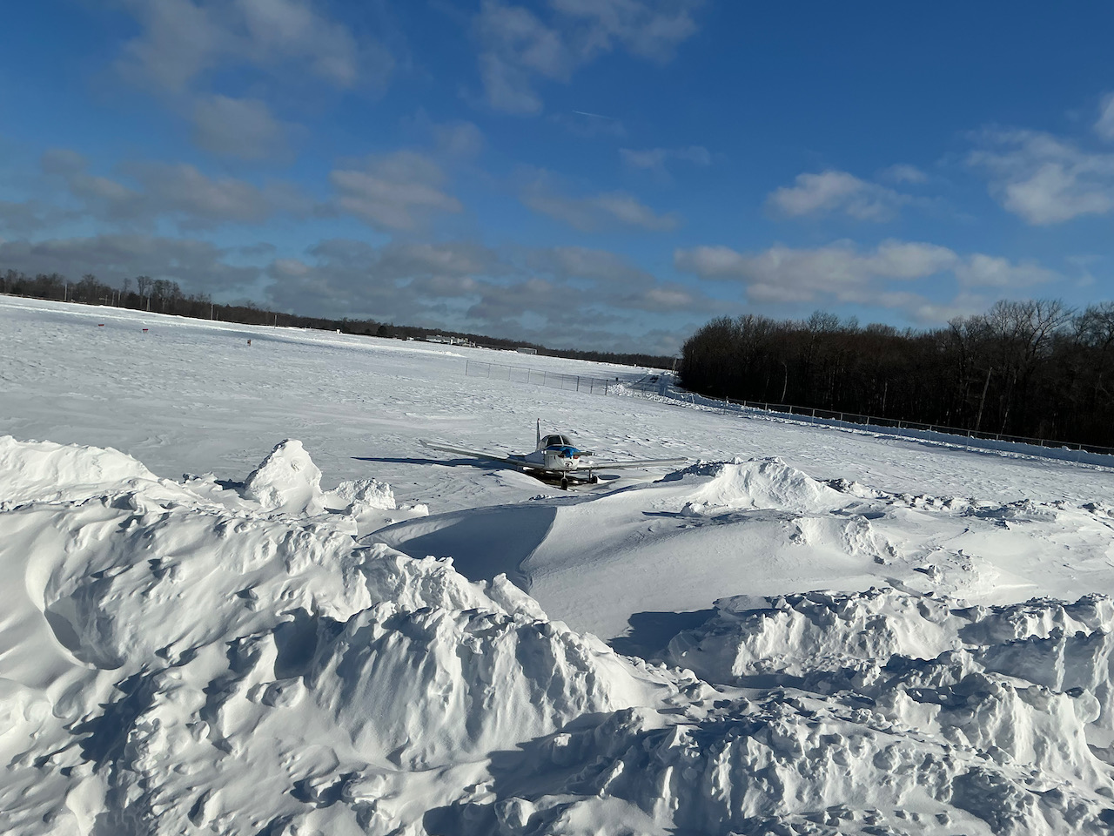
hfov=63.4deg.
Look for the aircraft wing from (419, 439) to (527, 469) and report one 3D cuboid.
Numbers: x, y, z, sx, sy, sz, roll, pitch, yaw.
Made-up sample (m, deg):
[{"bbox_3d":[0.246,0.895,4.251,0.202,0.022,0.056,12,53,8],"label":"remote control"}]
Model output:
[{"bbox_3d":[-3.025,1.260,34.358,4.500,0.290,1.600,11,2,-11],"label":"aircraft wing"}]

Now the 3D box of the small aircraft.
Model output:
[{"bbox_3d":[-0.162,1.381,35.687,10.670,2.220,7.250,4,3,-11],"label":"small aircraft"}]

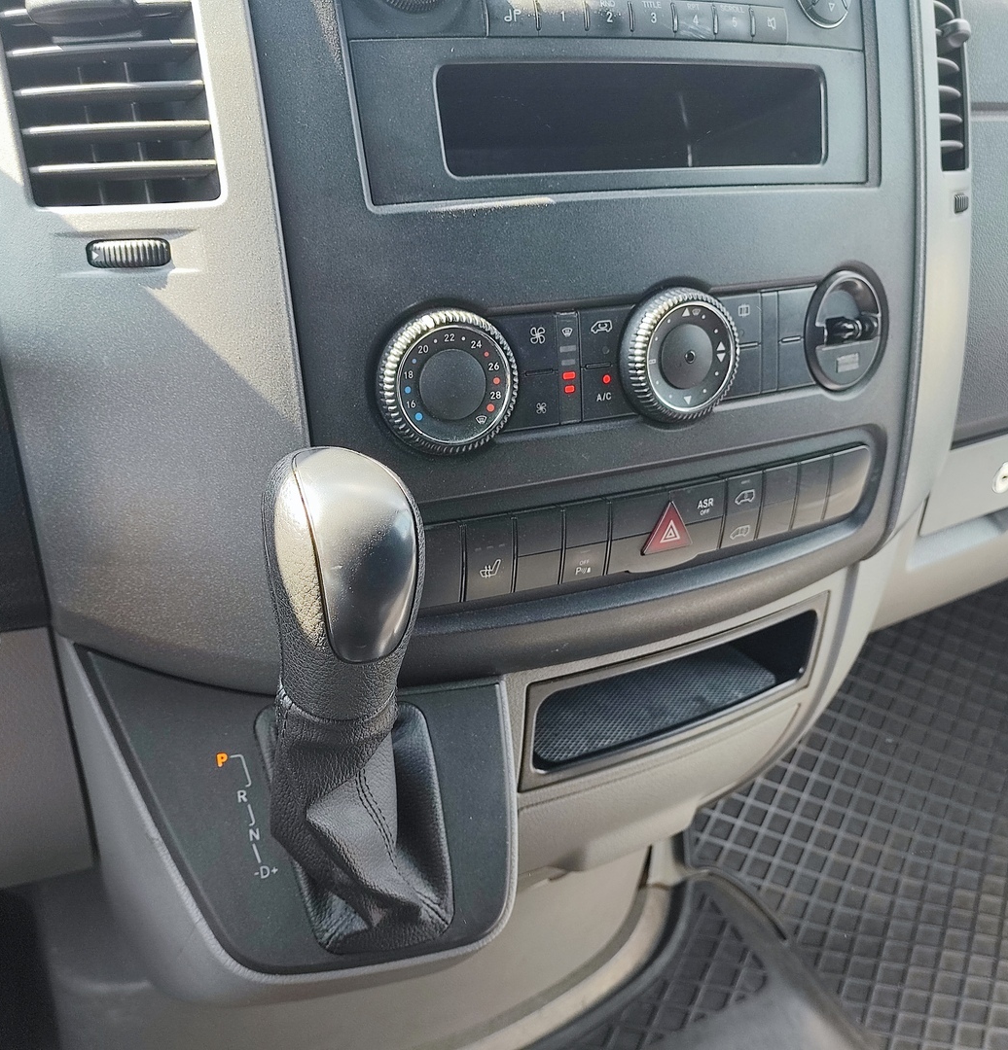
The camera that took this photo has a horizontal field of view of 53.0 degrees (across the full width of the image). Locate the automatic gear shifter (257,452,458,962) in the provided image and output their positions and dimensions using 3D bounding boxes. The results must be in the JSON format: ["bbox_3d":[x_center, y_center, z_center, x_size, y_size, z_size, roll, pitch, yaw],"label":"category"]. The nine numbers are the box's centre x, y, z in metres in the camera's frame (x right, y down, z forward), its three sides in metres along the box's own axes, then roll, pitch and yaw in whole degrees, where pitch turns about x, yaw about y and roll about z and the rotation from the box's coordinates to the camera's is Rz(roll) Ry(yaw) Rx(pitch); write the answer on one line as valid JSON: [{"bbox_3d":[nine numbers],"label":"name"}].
[{"bbox_3d":[-0.049,0.056,0.325,0.058,0.165,0.063,-5,31,-17],"label":"automatic gear shifter"}]

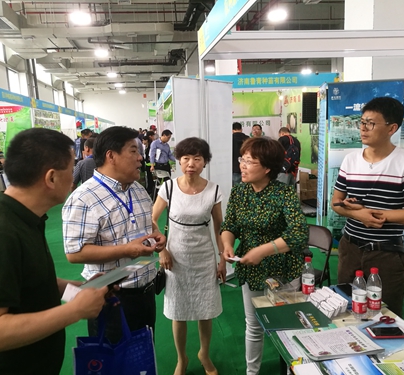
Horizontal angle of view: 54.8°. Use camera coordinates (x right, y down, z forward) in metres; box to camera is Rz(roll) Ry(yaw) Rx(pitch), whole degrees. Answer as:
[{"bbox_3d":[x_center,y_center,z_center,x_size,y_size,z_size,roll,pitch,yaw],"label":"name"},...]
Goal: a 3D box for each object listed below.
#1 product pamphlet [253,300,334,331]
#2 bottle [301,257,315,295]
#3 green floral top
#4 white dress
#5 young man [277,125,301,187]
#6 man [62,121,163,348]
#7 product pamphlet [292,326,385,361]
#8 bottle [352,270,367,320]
[{"bbox_3d":[0.423,0.612,1.850,0.298,0.018,0.210,-4,9,-9],"label":"product pamphlet"},{"bbox_3d":[0.556,0.468,2.031,0.066,0.230,0.066,-3,9,0],"label":"bottle"},{"bbox_3d":[0.351,0.271,2.171,0.500,0.610,0.360,5,12,42],"label":"green floral top"},{"bbox_3d":[-0.061,0.407,2.513,0.420,0.910,0.270,-4,9,-7],"label":"white dress"},{"bbox_3d":[1.342,-0.155,5.959,0.480,1.600,0.400,-8,10,-30],"label":"young man"},{"bbox_3d":[-0.344,0.559,1.786,0.400,1.655,0.480,2,10,27],"label":"man"},{"bbox_3d":[0.547,0.642,1.588,0.282,0.022,0.205,-5,9,-12],"label":"product pamphlet"},{"bbox_3d":[0.731,0.495,1.799,0.066,0.230,0.066,-3,9,0],"label":"bottle"}]

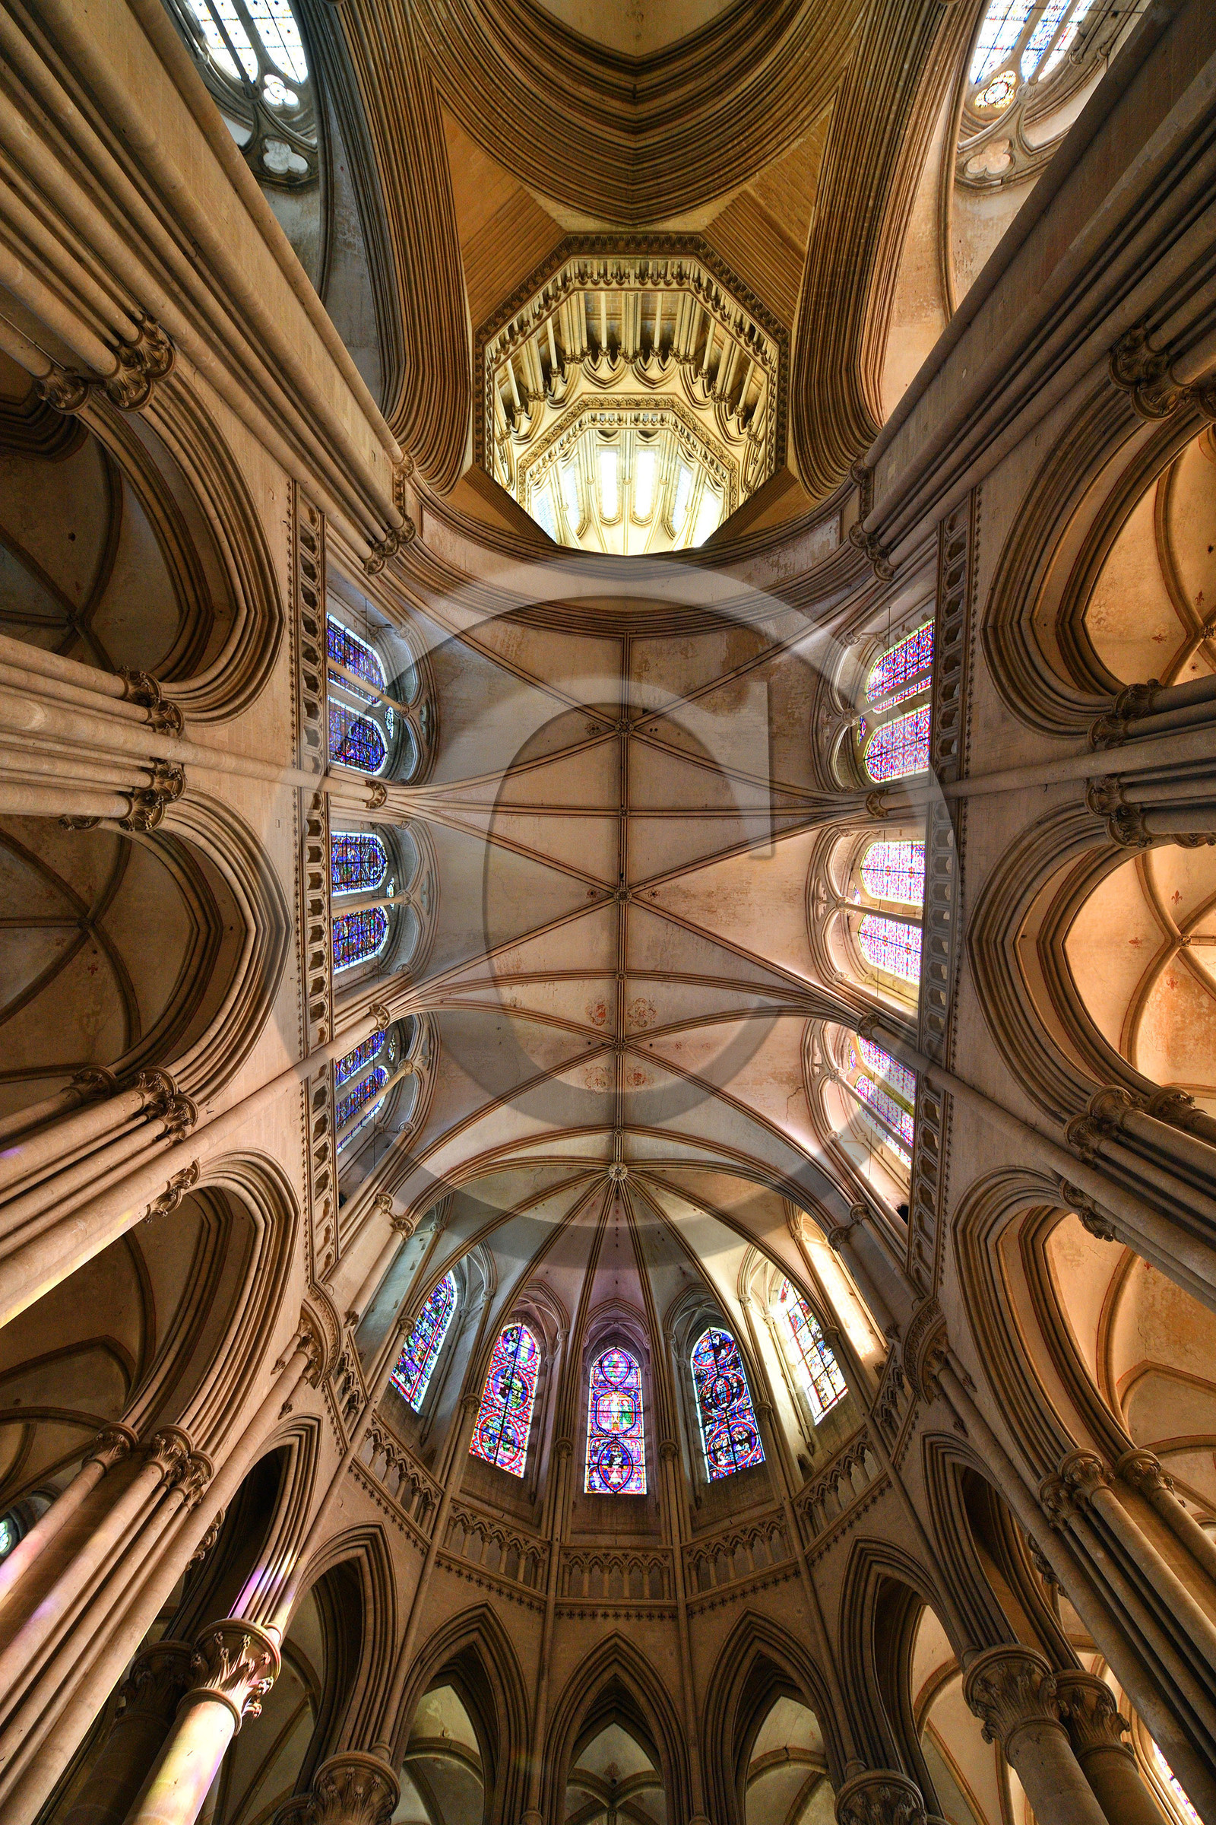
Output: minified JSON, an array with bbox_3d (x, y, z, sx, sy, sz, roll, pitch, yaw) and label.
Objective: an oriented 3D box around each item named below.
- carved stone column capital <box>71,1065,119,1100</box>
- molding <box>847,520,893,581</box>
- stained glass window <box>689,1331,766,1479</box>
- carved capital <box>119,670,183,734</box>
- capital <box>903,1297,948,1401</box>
[{"bbox_3d":[-6.287,2.167,8.481,0.550,0.430,0.550,0,-85,1],"label":"carved stone column capital"},{"bbox_3d":[5.469,-7.396,14.355,0.480,0.520,1.330,-39,-87,4],"label":"molding"},{"bbox_3d":[2.941,12.313,18.220,1.380,4.680,0.200,-23,-86,3],"label":"stained glass window"},{"bbox_3d":[-5.462,-2.419,8.318,0.460,0.460,0.888,-44,-87,4],"label":"carved capital"},{"bbox_3d":[5.297,7.402,11.837,0.480,0.500,1.800,7,-85,0],"label":"capital"}]

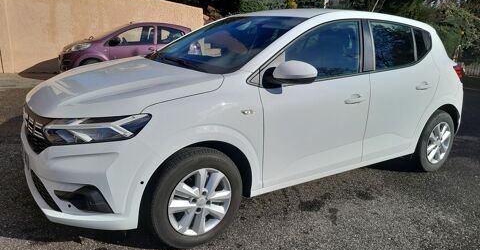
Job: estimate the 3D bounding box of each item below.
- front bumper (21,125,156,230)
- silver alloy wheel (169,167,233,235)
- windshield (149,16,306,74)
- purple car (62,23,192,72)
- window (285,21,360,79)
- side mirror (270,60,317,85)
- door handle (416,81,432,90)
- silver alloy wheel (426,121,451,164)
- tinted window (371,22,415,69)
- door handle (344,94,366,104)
[{"bbox_3d":[-1.151,0.203,2.472,0.540,0.500,1.780,-7,17,-33],"label":"front bumper"},{"bbox_3d":[-0.263,0.442,2.180,0.415,0.415,0.160,-7,17,-33],"label":"silver alloy wheel"},{"bbox_3d":[-0.141,-0.713,2.898,0.900,0.110,1.360,-34,30,-22],"label":"windshield"},{"bbox_3d":[-2.736,-1.899,9.284,3.430,1.465,1.630,-4,16,-23],"label":"purple car"},{"bbox_3d":[0.594,-0.526,2.534,0.870,0.460,0.050,-7,-6,-33],"label":"window"},{"bbox_3d":[0.294,-0.323,2.175,0.190,0.165,0.250,-7,17,-33],"label":"side mirror"},{"bbox_3d":[1.562,-0.331,3.065,0.210,0.060,0.050,-7,17,-33],"label":"door handle"},{"bbox_3d":[1.914,0.164,3.581,0.415,0.415,0.160,-7,17,-33],"label":"silver alloy wheel"},{"bbox_3d":[1.292,-0.642,2.987,0.630,0.400,0.050,-7,-6,-33],"label":"tinted window"},{"bbox_3d":[0.843,-0.184,2.605,0.210,0.060,0.050,-7,17,-33],"label":"door handle"}]

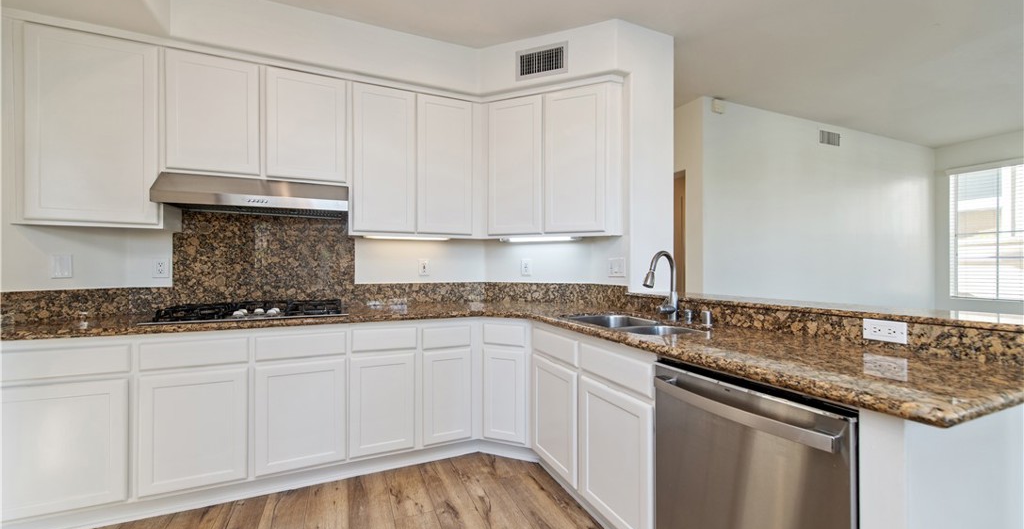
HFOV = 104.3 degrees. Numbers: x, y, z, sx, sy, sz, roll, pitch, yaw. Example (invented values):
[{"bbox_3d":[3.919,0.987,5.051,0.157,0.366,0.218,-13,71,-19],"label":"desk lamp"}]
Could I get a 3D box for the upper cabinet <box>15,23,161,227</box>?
[{"bbox_3d":[-2.161,-0.686,2.130,0.558,0.988,0.322,0,0,-23],"label":"upper cabinet"}]

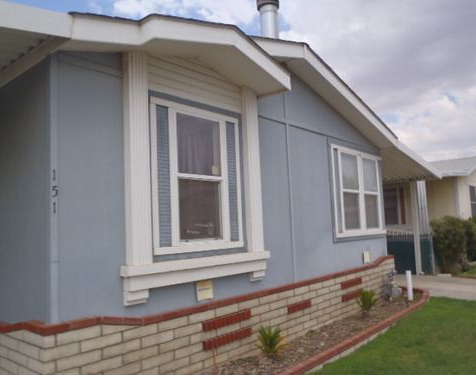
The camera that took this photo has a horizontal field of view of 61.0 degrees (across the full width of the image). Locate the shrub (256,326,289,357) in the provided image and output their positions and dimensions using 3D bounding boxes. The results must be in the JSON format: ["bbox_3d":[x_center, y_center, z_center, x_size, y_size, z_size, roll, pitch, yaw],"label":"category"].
[{"bbox_3d":[0.424,1.893,4.970,0.400,0.370,0.400,-2,-6,0],"label":"shrub"}]

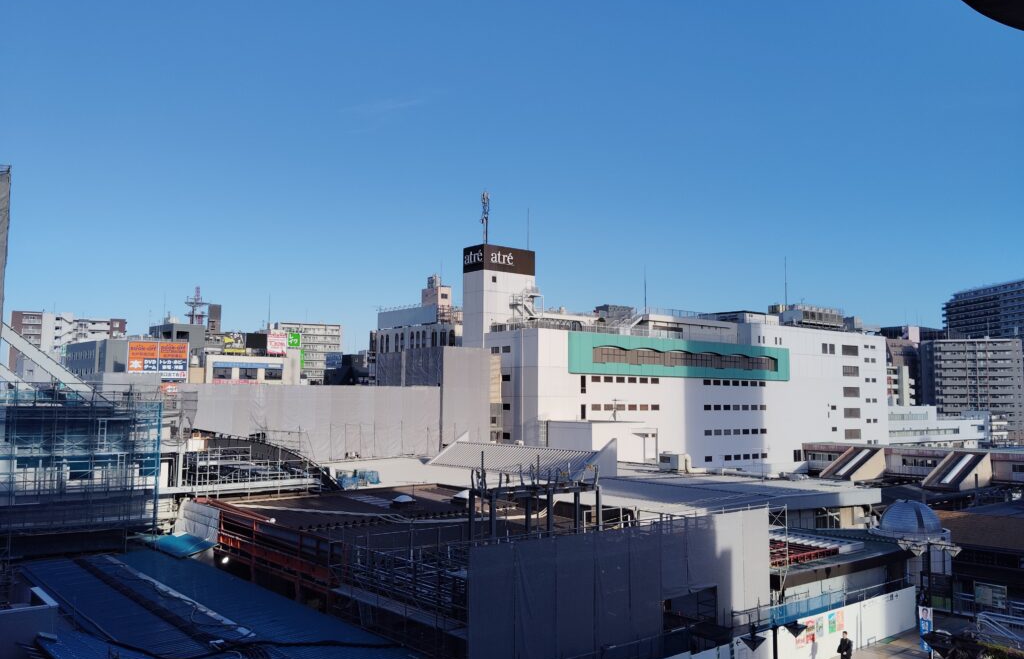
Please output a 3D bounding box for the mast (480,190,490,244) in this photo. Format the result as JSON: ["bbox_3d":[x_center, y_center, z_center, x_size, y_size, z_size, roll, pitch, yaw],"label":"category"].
[{"bbox_3d":[-4.019,-16.909,125.794,1.300,8.200,1.300,4,-6,-37],"label":"mast"}]

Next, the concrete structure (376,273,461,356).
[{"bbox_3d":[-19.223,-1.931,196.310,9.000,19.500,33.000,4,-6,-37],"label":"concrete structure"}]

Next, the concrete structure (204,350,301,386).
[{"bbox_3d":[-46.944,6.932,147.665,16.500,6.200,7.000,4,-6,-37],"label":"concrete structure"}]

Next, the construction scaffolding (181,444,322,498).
[{"bbox_3d":[-15.570,8.571,50.073,8.300,3.100,1.600,4,-6,-37],"label":"construction scaffolding"}]

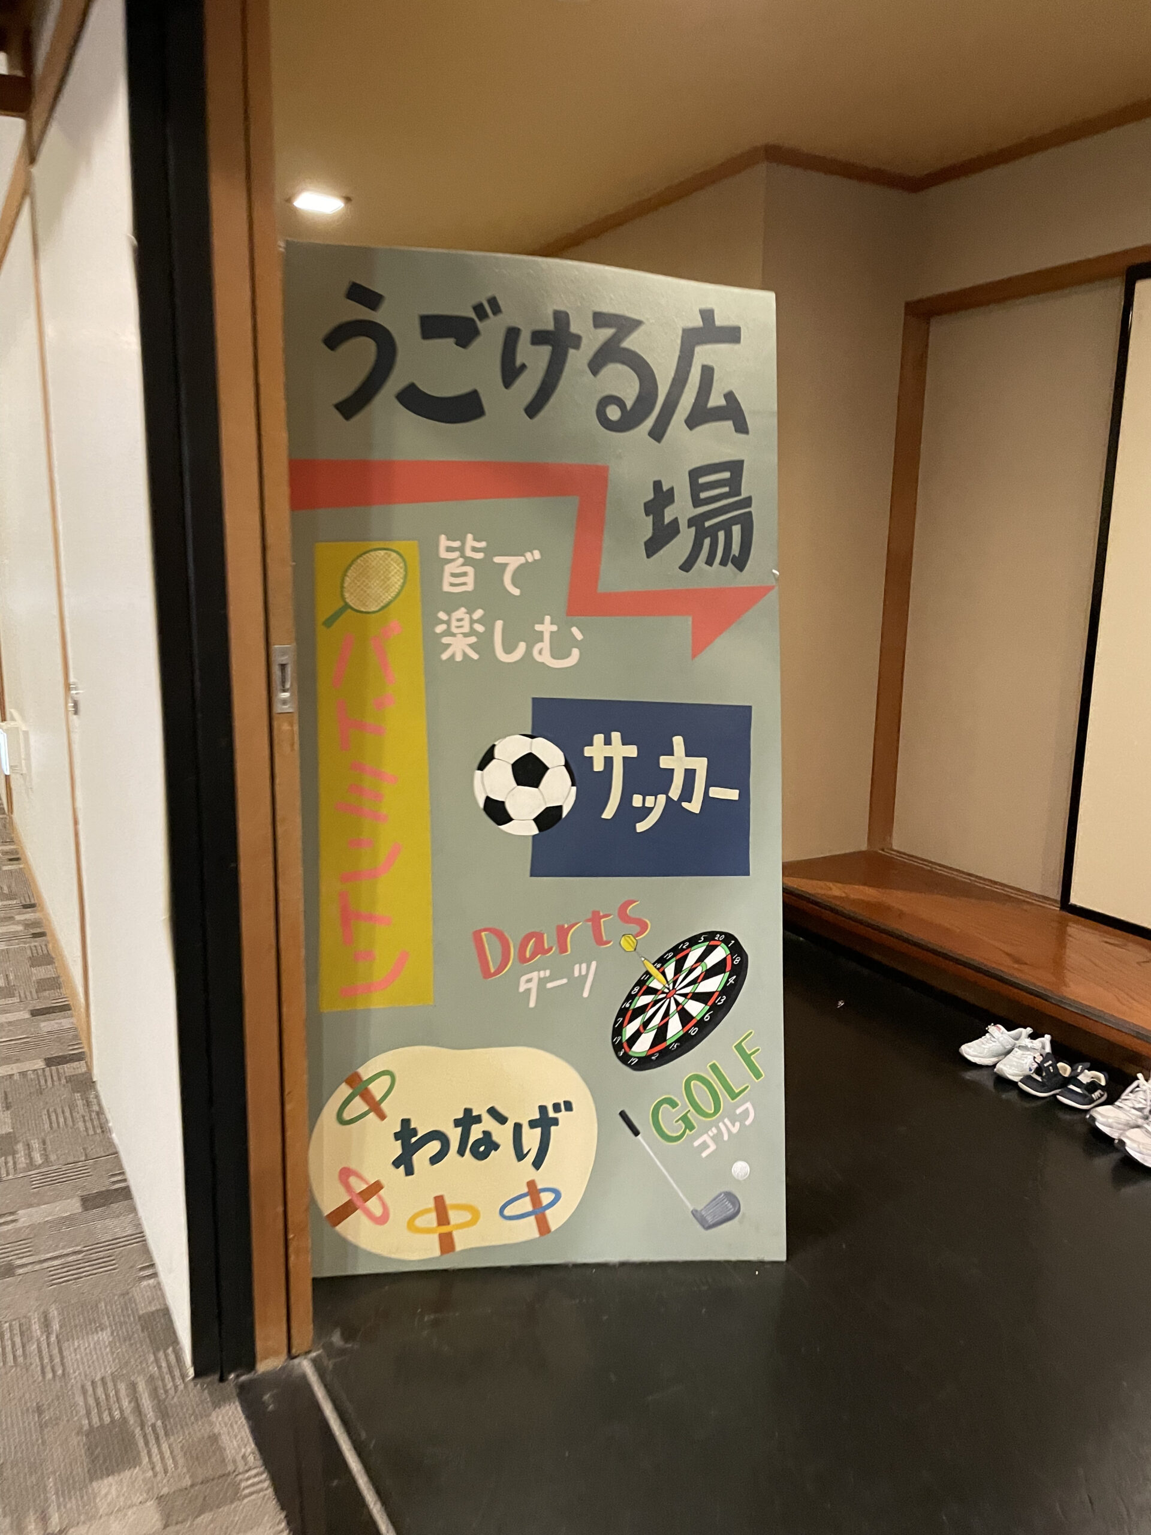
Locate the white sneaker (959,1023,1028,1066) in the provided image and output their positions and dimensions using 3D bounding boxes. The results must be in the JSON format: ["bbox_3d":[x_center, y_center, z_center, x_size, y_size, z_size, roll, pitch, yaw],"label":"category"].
[{"bbox_3d":[1.142,0.743,3.123,0.205,0.082,0.077,-3,12,-22],"label":"white sneaker"}]

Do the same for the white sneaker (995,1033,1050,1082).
[{"bbox_3d":[1.184,0.759,3.045,0.205,0.082,0.077,-6,13,-34],"label":"white sneaker"}]

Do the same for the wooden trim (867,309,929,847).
[{"bbox_3d":[1.212,-0.670,4.385,0.120,2.000,0.045,-5,13,-29],"label":"wooden trim"}]

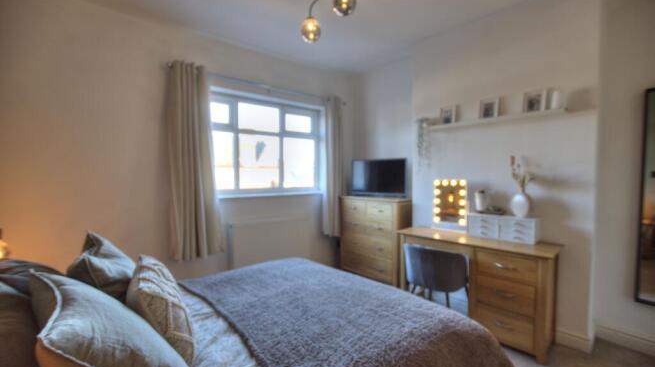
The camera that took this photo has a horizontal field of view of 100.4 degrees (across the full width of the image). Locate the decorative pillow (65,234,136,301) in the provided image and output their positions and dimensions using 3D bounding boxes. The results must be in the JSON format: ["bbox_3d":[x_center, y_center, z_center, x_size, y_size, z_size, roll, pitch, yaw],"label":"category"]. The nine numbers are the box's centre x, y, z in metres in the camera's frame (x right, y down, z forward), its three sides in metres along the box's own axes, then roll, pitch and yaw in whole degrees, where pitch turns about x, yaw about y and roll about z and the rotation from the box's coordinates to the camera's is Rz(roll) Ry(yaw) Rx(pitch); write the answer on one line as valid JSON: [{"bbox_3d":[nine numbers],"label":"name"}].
[{"bbox_3d":[-1.139,0.441,1.400,0.150,0.390,0.420,-41,23,-27],"label":"decorative pillow"}]

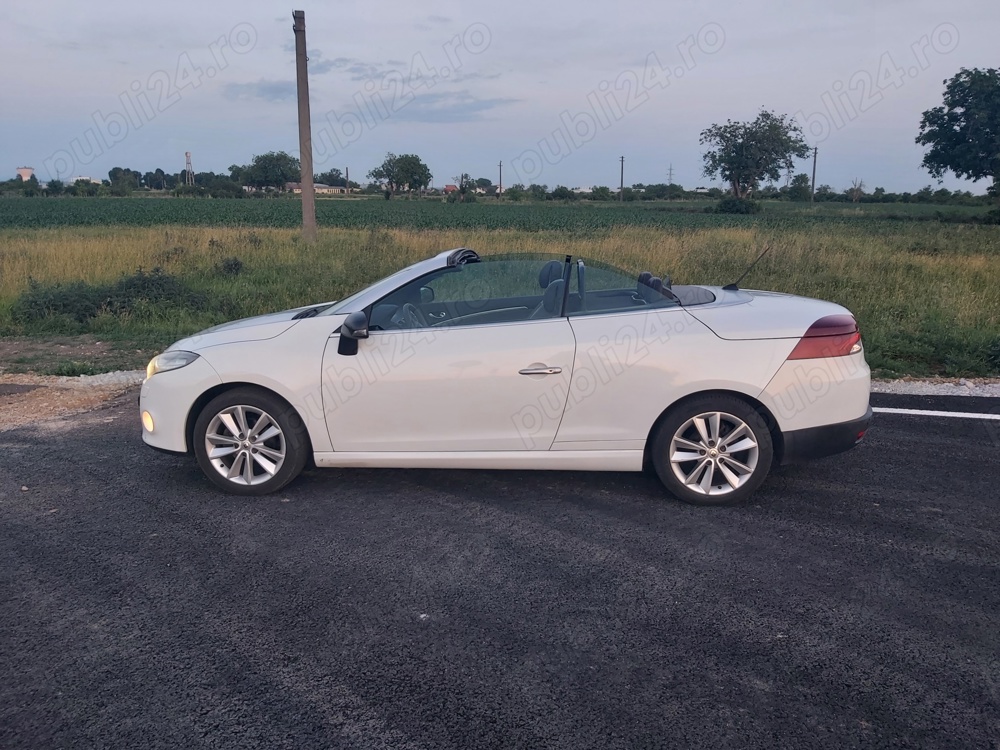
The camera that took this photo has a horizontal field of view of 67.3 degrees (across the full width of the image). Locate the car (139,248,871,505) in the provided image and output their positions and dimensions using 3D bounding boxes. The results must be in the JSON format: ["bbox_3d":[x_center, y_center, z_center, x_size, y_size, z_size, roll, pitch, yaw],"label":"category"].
[{"bbox_3d":[-0.011,-0.161,4.919,4.485,1.380,1.840,1,14,2],"label":"car"}]

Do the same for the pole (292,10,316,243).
[{"bbox_3d":[-6.307,-7.879,24.323,0.420,7.220,0.380,0,14,0],"label":"pole"}]

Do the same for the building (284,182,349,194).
[{"bbox_3d":[-92.837,-94.355,380.000,30.000,5.900,10.000,-2,14,-7],"label":"building"}]

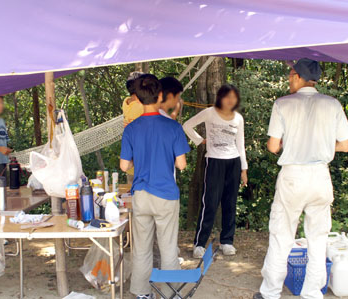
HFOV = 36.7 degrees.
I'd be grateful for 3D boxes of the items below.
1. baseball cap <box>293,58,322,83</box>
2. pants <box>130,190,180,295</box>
[{"bbox_3d":[0.957,-0.577,3.830,0.170,0.150,0.235,-3,16,-33],"label":"baseball cap"},{"bbox_3d":[-0.145,0.673,3.900,0.360,0.800,0.280,0,5,3],"label":"pants"}]

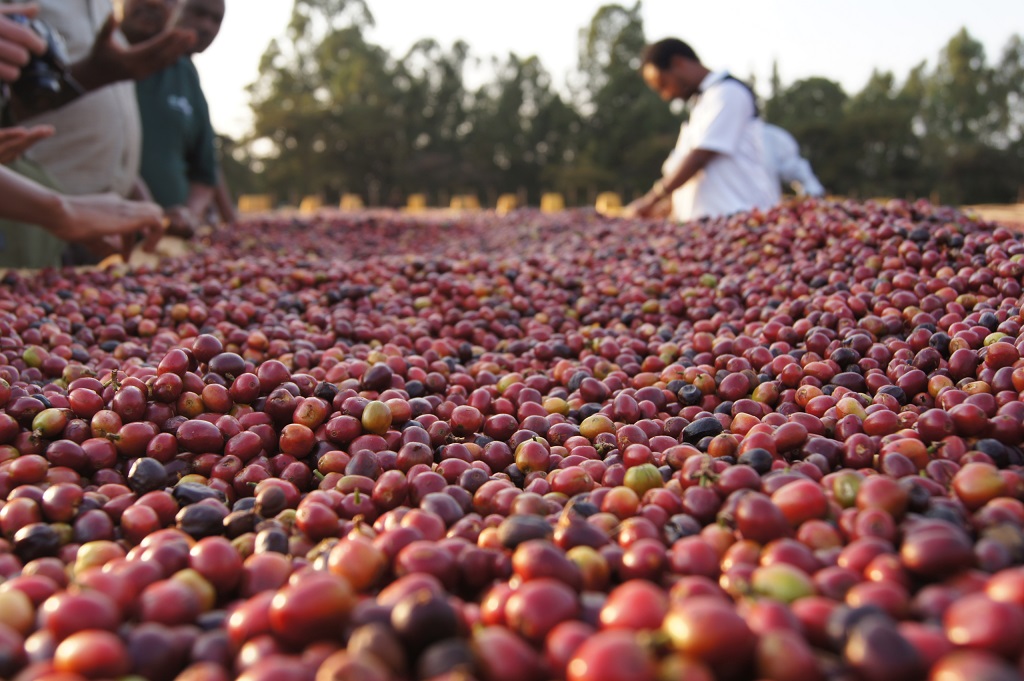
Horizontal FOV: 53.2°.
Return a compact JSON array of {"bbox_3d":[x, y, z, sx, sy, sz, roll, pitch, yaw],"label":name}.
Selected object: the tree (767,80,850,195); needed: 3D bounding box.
[{"bbox_3d":[17.370,-11.895,60.906,5.100,7.440,5.000,0,9,0],"label":"tree"}]

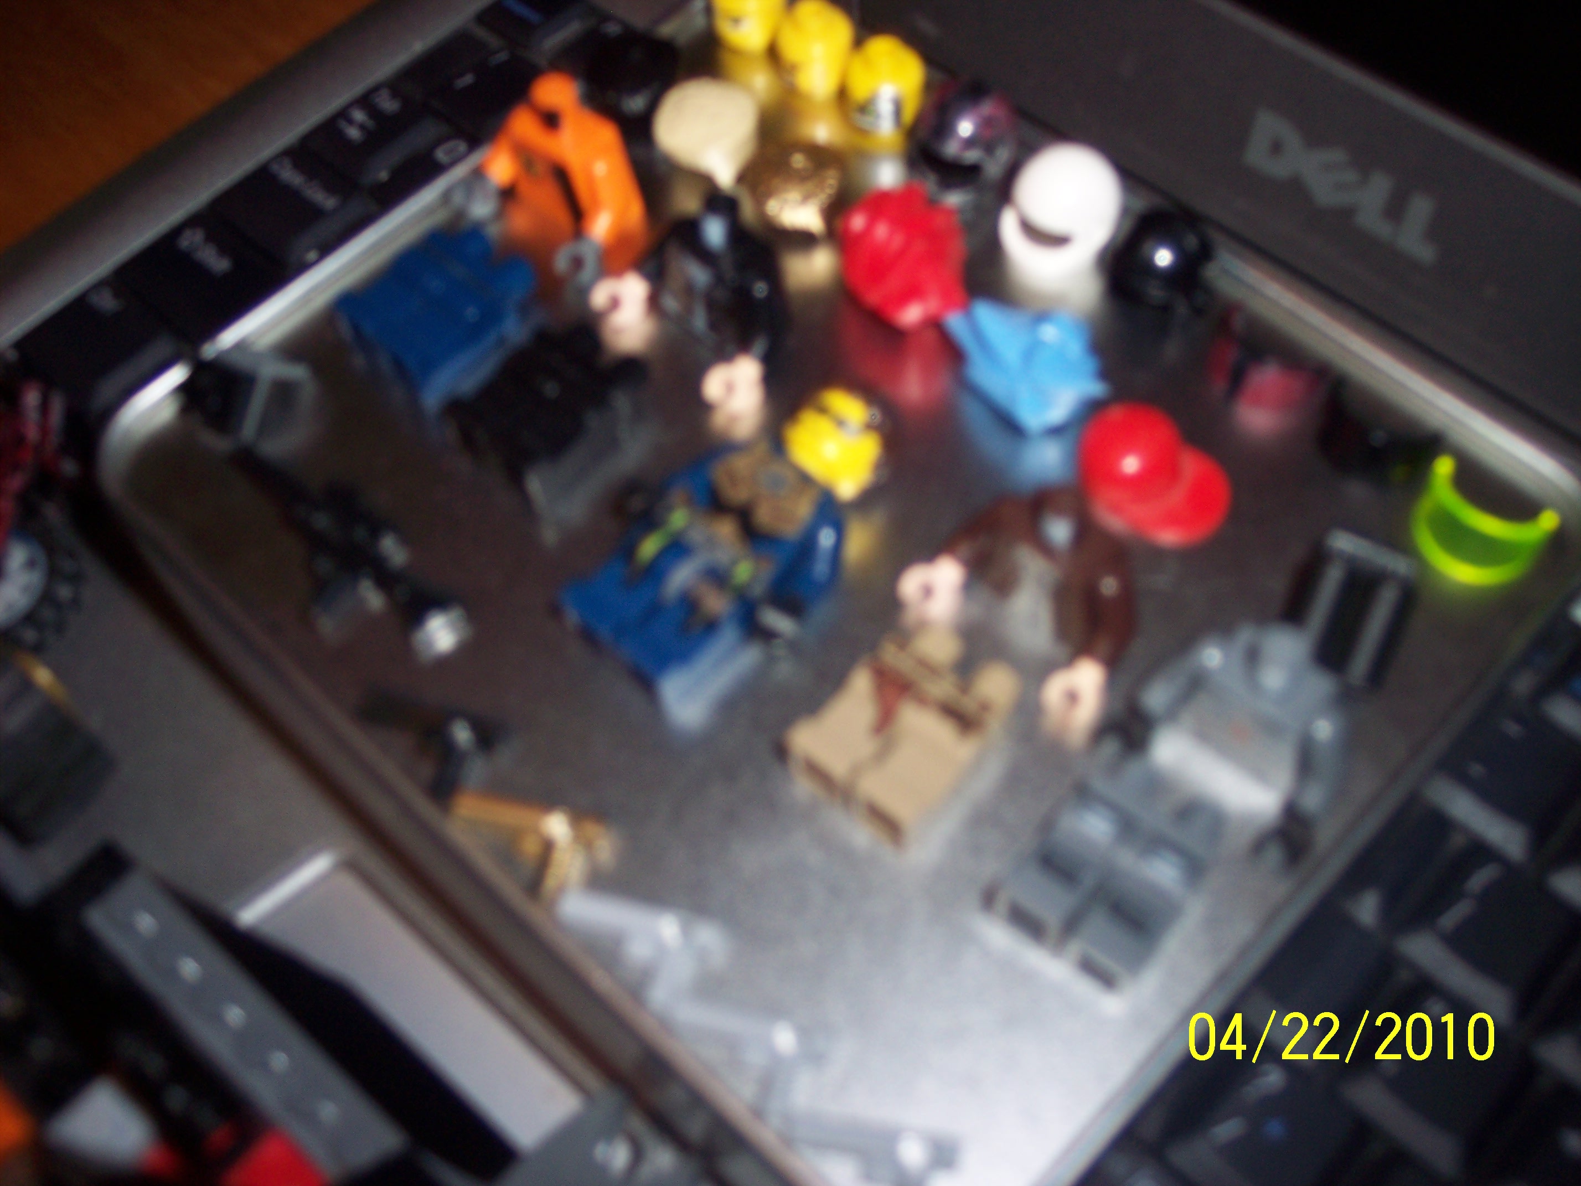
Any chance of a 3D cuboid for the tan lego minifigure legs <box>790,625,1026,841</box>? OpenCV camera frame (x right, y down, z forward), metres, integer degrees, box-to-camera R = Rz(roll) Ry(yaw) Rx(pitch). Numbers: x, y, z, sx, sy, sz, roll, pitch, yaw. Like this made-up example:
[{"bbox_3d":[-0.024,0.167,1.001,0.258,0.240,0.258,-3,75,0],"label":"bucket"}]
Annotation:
[{"bbox_3d":[0.013,0.015,0.195,0.016,0.008,0.021,33,65,21],"label":"tan lego minifigure legs"}]

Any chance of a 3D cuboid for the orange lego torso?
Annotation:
[{"bbox_3d":[-0.033,-0.058,0.238,0.023,0.017,0.016,26,63,18],"label":"orange lego torso"}]

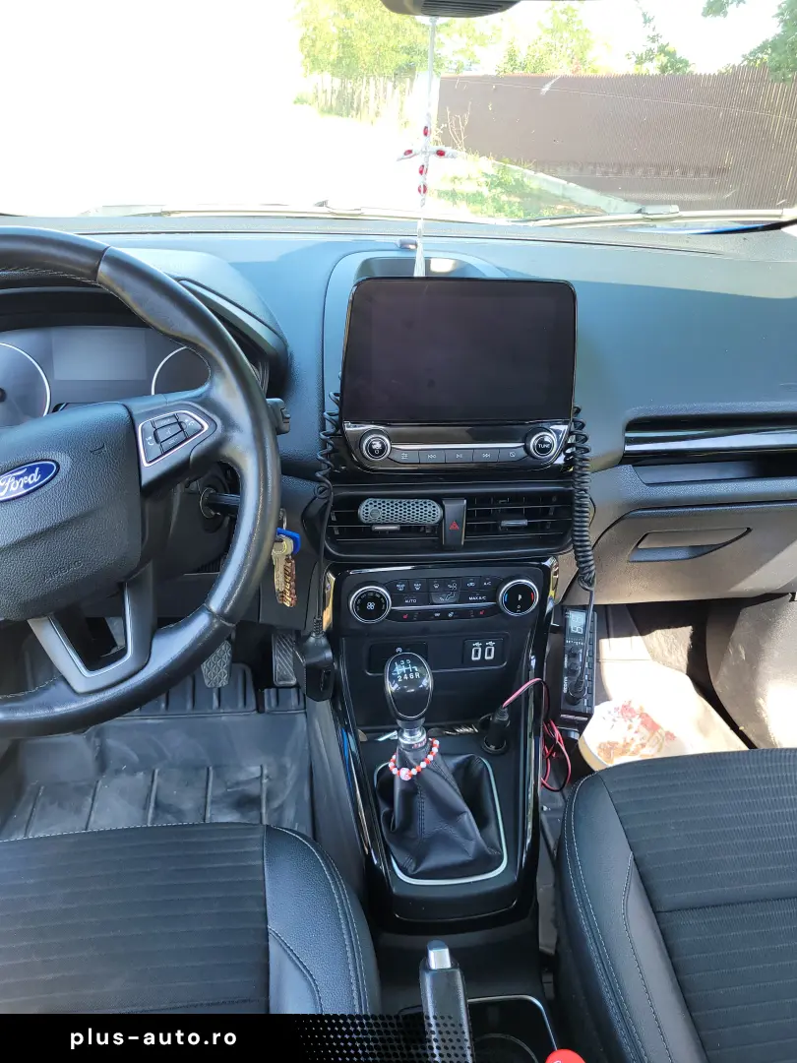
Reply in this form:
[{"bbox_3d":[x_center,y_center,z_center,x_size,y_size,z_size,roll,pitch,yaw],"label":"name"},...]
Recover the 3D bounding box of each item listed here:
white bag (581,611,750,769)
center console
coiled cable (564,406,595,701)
[{"bbox_3d":[0.419,0.258,1.301,0.250,0.150,0.280,-1,28,-7],"label":"white bag"},{"bbox_3d":[0.053,0.076,0.790,0.260,0.630,0.280,-2,28,-9],"label":"center console"},{"bbox_3d":[0.196,0.037,0.877,0.050,0.340,0.080,-2,28,-9],"label":"coiled cable"}]

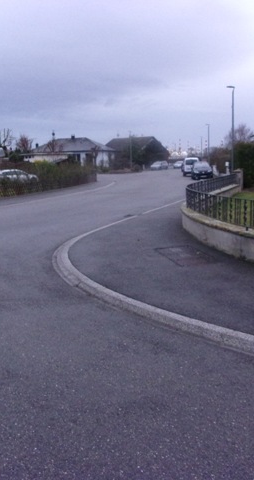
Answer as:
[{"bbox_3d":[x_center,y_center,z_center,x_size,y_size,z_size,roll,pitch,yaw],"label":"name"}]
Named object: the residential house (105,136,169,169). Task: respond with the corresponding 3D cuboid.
[{"bbox_3d":[1.787,-14.726,78.645,9.000,5.500,8.800,6,11,31],"label":"residential house"}]

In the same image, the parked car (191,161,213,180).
[{"bbox_3d":[6.420,-5.924,39.567,1.760,1.470,4.100,1,10,6],"label":"parked car"}]

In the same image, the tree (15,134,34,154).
[{"bbox_3d":[-13.081,-11.032,58.985,2.400,5.000,2.400,0,10,0],"label":"tree"}]

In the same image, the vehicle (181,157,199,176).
[{"bbox_3d":[6.450,-7.298,46.434,1.750,1.840,4.200,1,10,6],"label":"vehicle"}]

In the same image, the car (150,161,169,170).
[{"bbox_3d":[5.100,-11.513,72.090,1.760,1.480,4.200,4,10,23],"label":"car"}]

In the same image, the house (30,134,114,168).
[{"bbox_3d":[-8.310,-13.258,71.794,11.500,4.900,8.200,3,10,17],"label":"house"}]

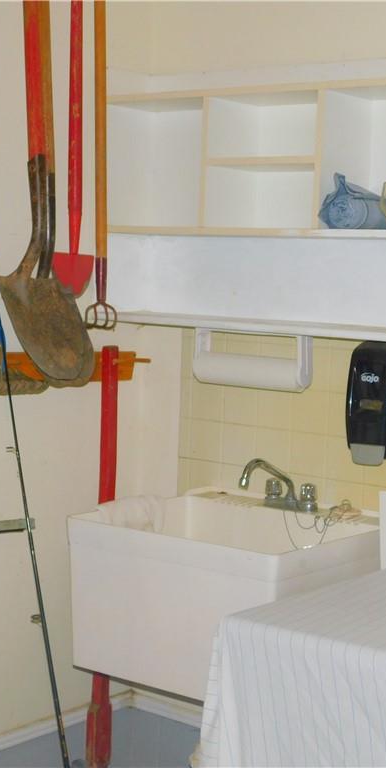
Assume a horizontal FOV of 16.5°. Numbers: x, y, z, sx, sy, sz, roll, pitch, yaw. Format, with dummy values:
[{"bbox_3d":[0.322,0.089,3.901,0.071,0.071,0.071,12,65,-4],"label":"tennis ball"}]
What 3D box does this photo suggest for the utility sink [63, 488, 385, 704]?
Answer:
[{"bbox_3d":[0.104,0.503,3.224,0.608,0.379,0.548,6,6,37],"label":"utility sink"}]

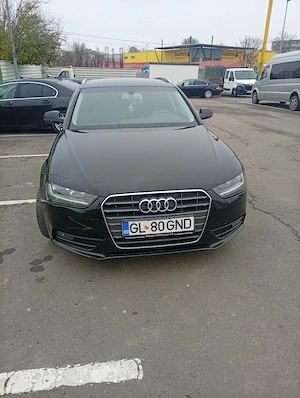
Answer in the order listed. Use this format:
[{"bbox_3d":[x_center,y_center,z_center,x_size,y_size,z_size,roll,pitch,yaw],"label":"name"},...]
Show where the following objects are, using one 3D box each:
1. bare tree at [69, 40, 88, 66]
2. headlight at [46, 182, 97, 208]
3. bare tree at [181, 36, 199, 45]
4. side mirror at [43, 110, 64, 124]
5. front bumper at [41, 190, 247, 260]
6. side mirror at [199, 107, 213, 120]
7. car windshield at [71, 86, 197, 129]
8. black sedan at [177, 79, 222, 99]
[{"bbox_3d":[-12.076,-23.314,54.001,4.500,7.540,4.500,0,21,0],"label":"bare tree"},{"bbox_3d":[-0.584,-0.026,2.328,0.420,0.175,0.380,-4,21,-8],"label":"headlight"},{"bbox_3d":[10.734,-38.398,86.349,7.000,11.990,7.000,0,21,0],"label":"bare tree"},{"bbox_3d":[-1.102,-0.941,3.592,0.230,0.150,0.140,-4,21,-8],"label":"side mirror"},{"bbox_3d":[0.032,0.112,2.472,1.790,0.490,0.540,-4,21,-8],"label":"front bumper"},{"bbox_3d":[0.677,-1.052,3.843,0.230,0.150,0.140,-4,21,-8],"label":"side mirror"},{"bbox_3d":[-0.181,-1.050,3.474,1.400,0.160,0.900,-4,49,-8],"label":"car windshield"},{"bbox_3d":[3.584,-9.100,25.563,5.000,1.480,1.890,6,22,16],"label":"black sedan"}]

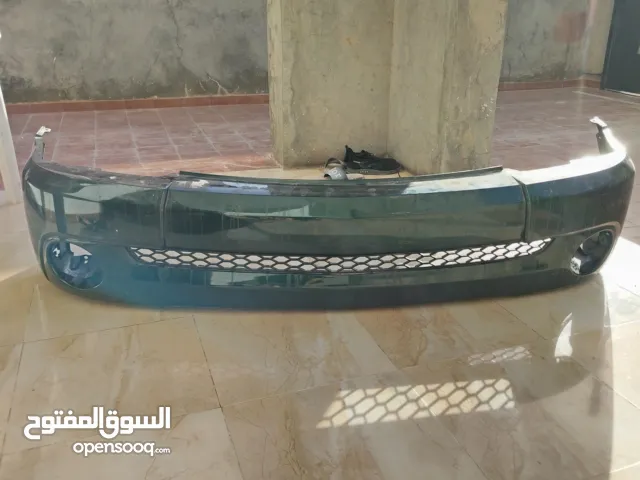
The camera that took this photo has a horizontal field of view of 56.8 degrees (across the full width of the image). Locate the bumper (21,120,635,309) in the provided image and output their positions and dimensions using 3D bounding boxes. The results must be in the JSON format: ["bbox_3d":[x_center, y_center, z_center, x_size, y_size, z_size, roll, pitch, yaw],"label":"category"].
[{"bbox_3d":[0.067,-0.093,1.751,1.801,0.394,0.535,-1,22,-4],"label":"bumper"}]

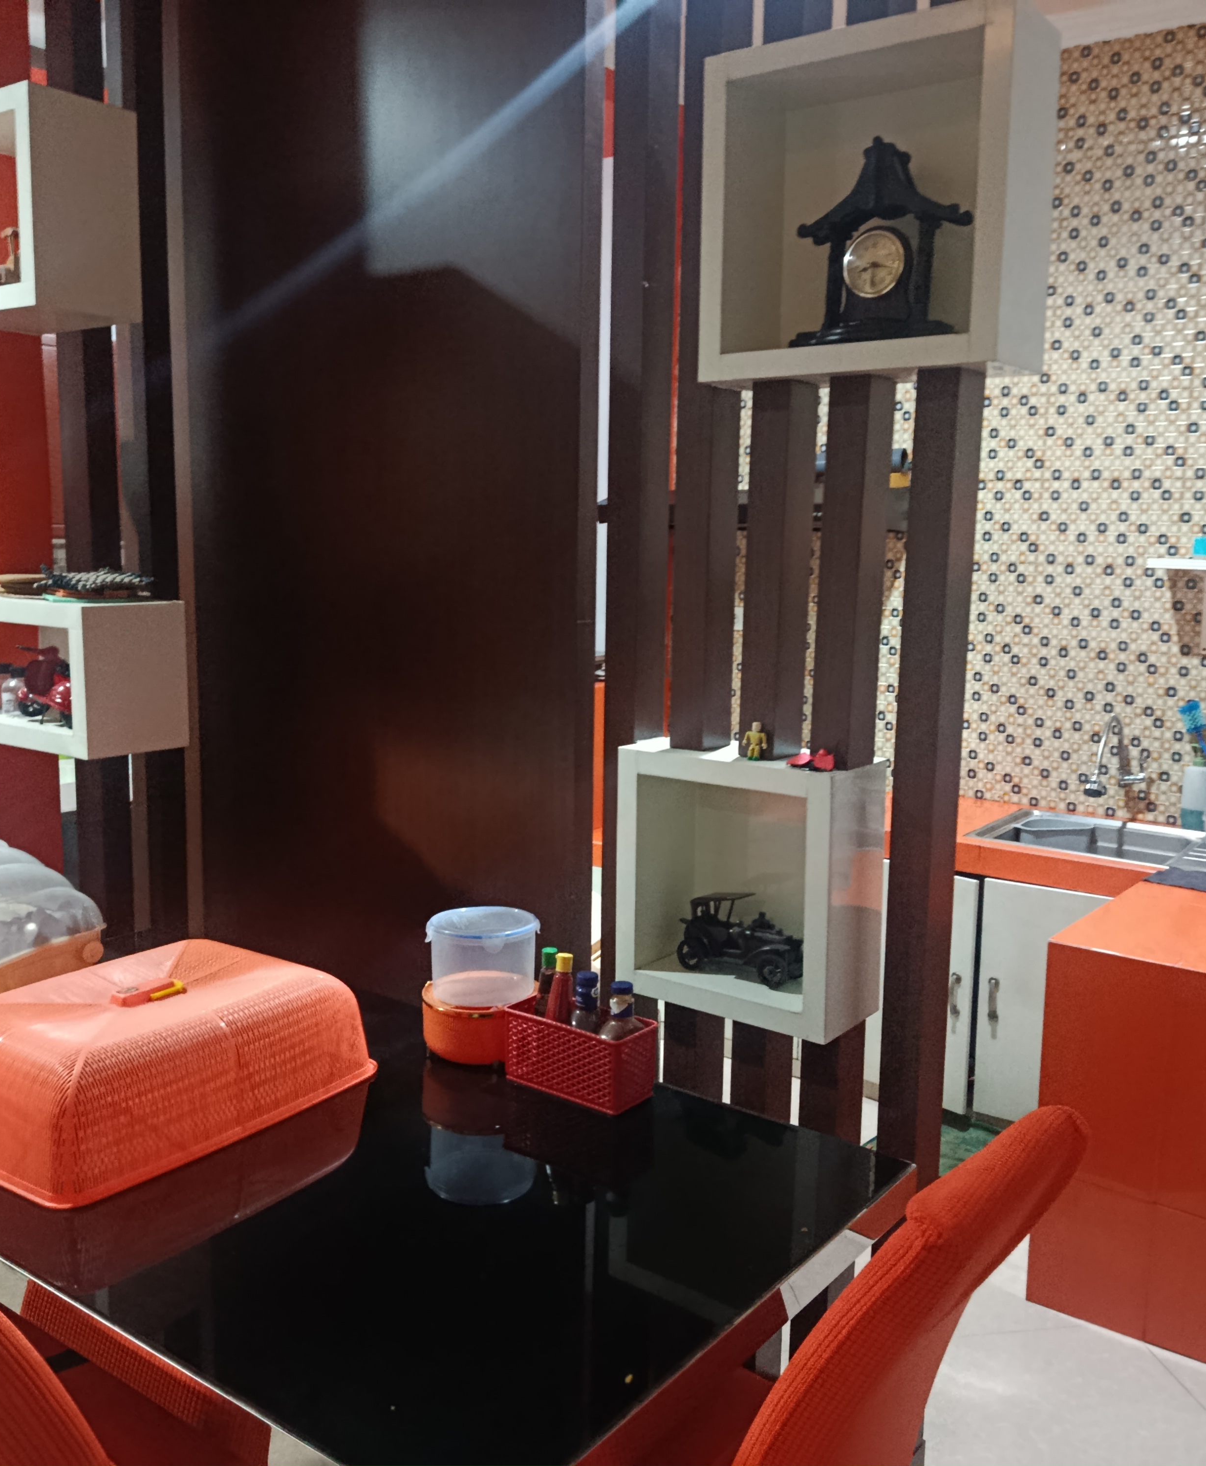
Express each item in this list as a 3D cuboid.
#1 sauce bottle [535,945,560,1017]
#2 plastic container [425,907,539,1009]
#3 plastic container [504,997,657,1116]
[{"bbox_3d":[-0.088,0.459,2.245,0.052,0.205,0.052,1,8,0],"label":"sauce bottle"},{"bbox_3d":[-0.205,0.376,2.296,0.188,0.130,0.188,1,8,0],"label":"plastic container"},{"bbox_3d":[-0.040,0.516,2.194,0.237,0.118,0.104,7,10,36],"label":"plastic container"}]

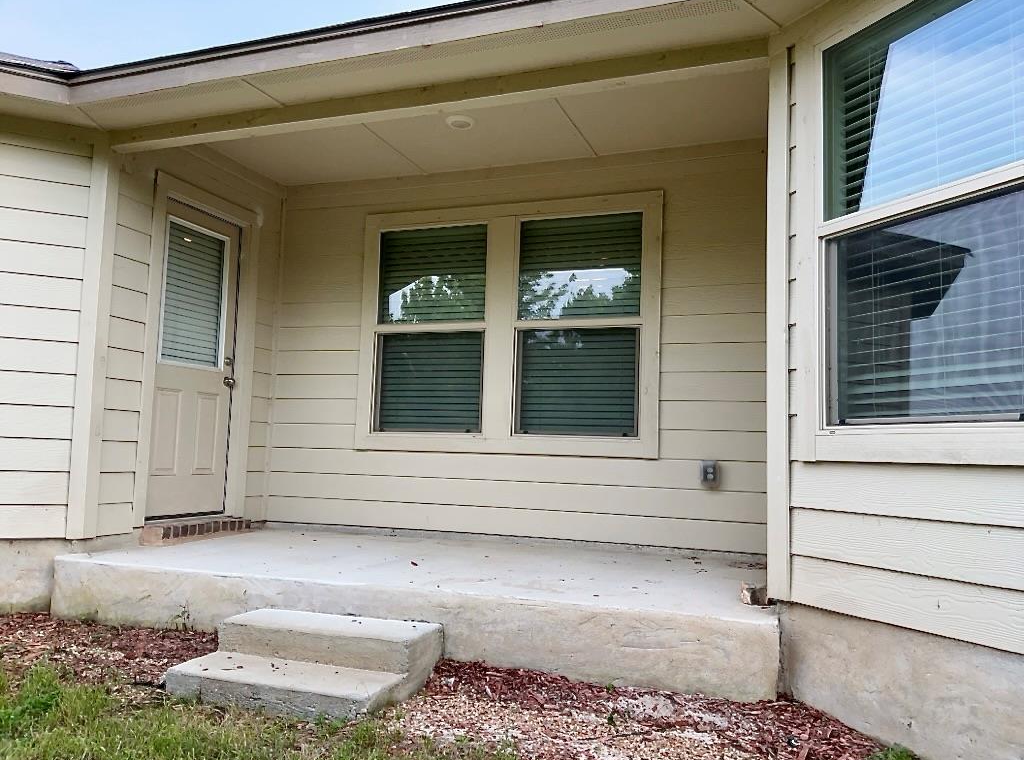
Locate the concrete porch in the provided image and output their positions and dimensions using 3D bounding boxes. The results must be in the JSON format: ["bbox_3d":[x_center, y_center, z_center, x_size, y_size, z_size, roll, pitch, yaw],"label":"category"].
[{"bbox_3d":[-0.414,1.139,4.370,3.630,0.300,1.700,0,-5,20],"label":"concrete porch"}]

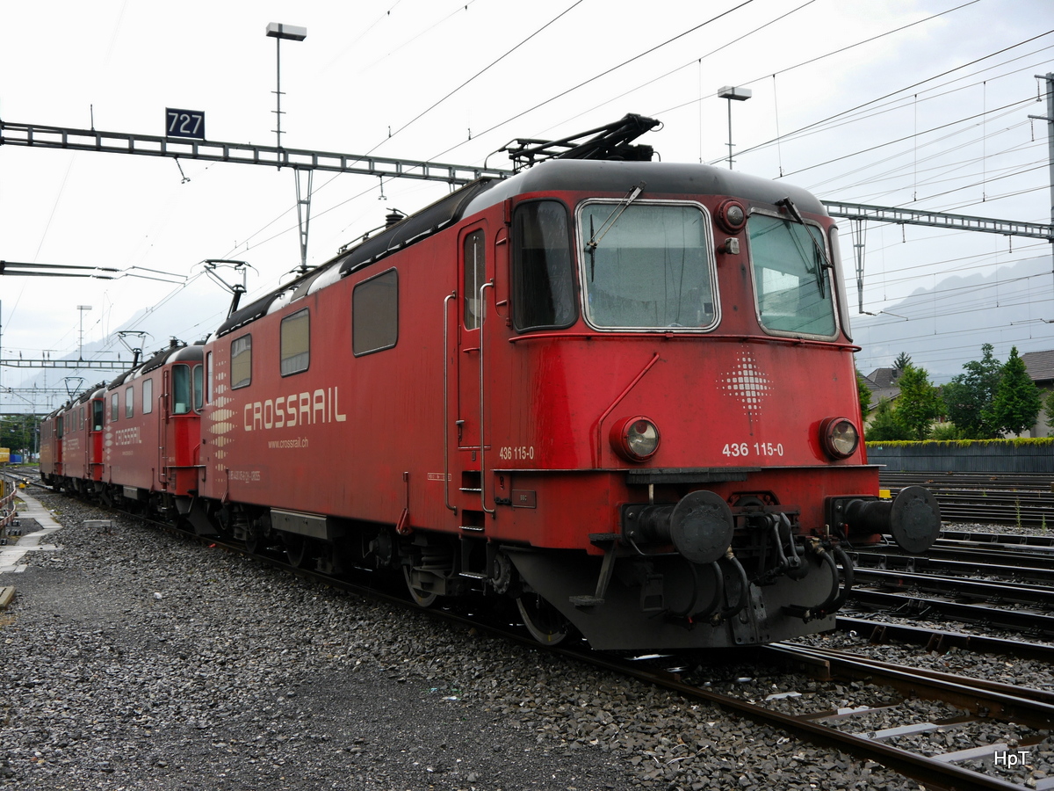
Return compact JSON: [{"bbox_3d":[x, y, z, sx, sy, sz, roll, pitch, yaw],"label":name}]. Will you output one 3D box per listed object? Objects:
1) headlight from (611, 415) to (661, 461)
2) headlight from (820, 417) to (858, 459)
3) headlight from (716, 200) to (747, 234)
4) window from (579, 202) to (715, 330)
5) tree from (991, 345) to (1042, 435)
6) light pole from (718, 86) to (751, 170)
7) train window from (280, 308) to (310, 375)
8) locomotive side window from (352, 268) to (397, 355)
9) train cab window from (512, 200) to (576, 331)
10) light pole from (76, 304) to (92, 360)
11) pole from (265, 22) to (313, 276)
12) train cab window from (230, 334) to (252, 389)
[{"bbox_3d":[0.754,0.306,8.357,0.290,0.300,0.190,1,-3,-25],"label":"headlight"},{"bbox_3d":[2.314,0.328,9.092,0.290,0.300,0.190,1,-3,-25],"label":"headlight"},{"bbox_3d":[1.484,-1.289,8.848,0.250,0.250,0.150,1,-3,-25],"label":"headlight"},{"bbox_3d":[0.865,-0.924,8.680,1.000,0.970,0.080,0,-12,-9],"label":"window"},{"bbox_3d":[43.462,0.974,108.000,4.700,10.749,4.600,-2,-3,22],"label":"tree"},{"bbox_3d":[5.554,-6.792,32.700,0.830,2.995,0.400,1,-3,-25],"label":"light pole"},{"bbox_3d":[-2.730,-0.605,14.315,0.060,0.710,1.362,1,-3,-25],"label":"train window"},{"bbox_3d":[-1.456,-0.760,11.614,0.060,0.710,1.389,1,-3,-25],"label":"locomotive side window"},{"bbox_3d":[0.110,-0.919,8.666,0.480,0.930,0.110,-1,-10,28],"label":"train cab window"},{"bbox_3d":[-26.534,-3.725,73.000,0.820,3.343,0.400,1,-3,-25],"label":"light pole"},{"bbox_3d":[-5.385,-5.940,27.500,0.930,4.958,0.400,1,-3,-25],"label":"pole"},{"bbox_3d":[-3.980,-0.453,16.965,0.060,0.710,1.347,1,-3,-25],"label":"train cab window"}]

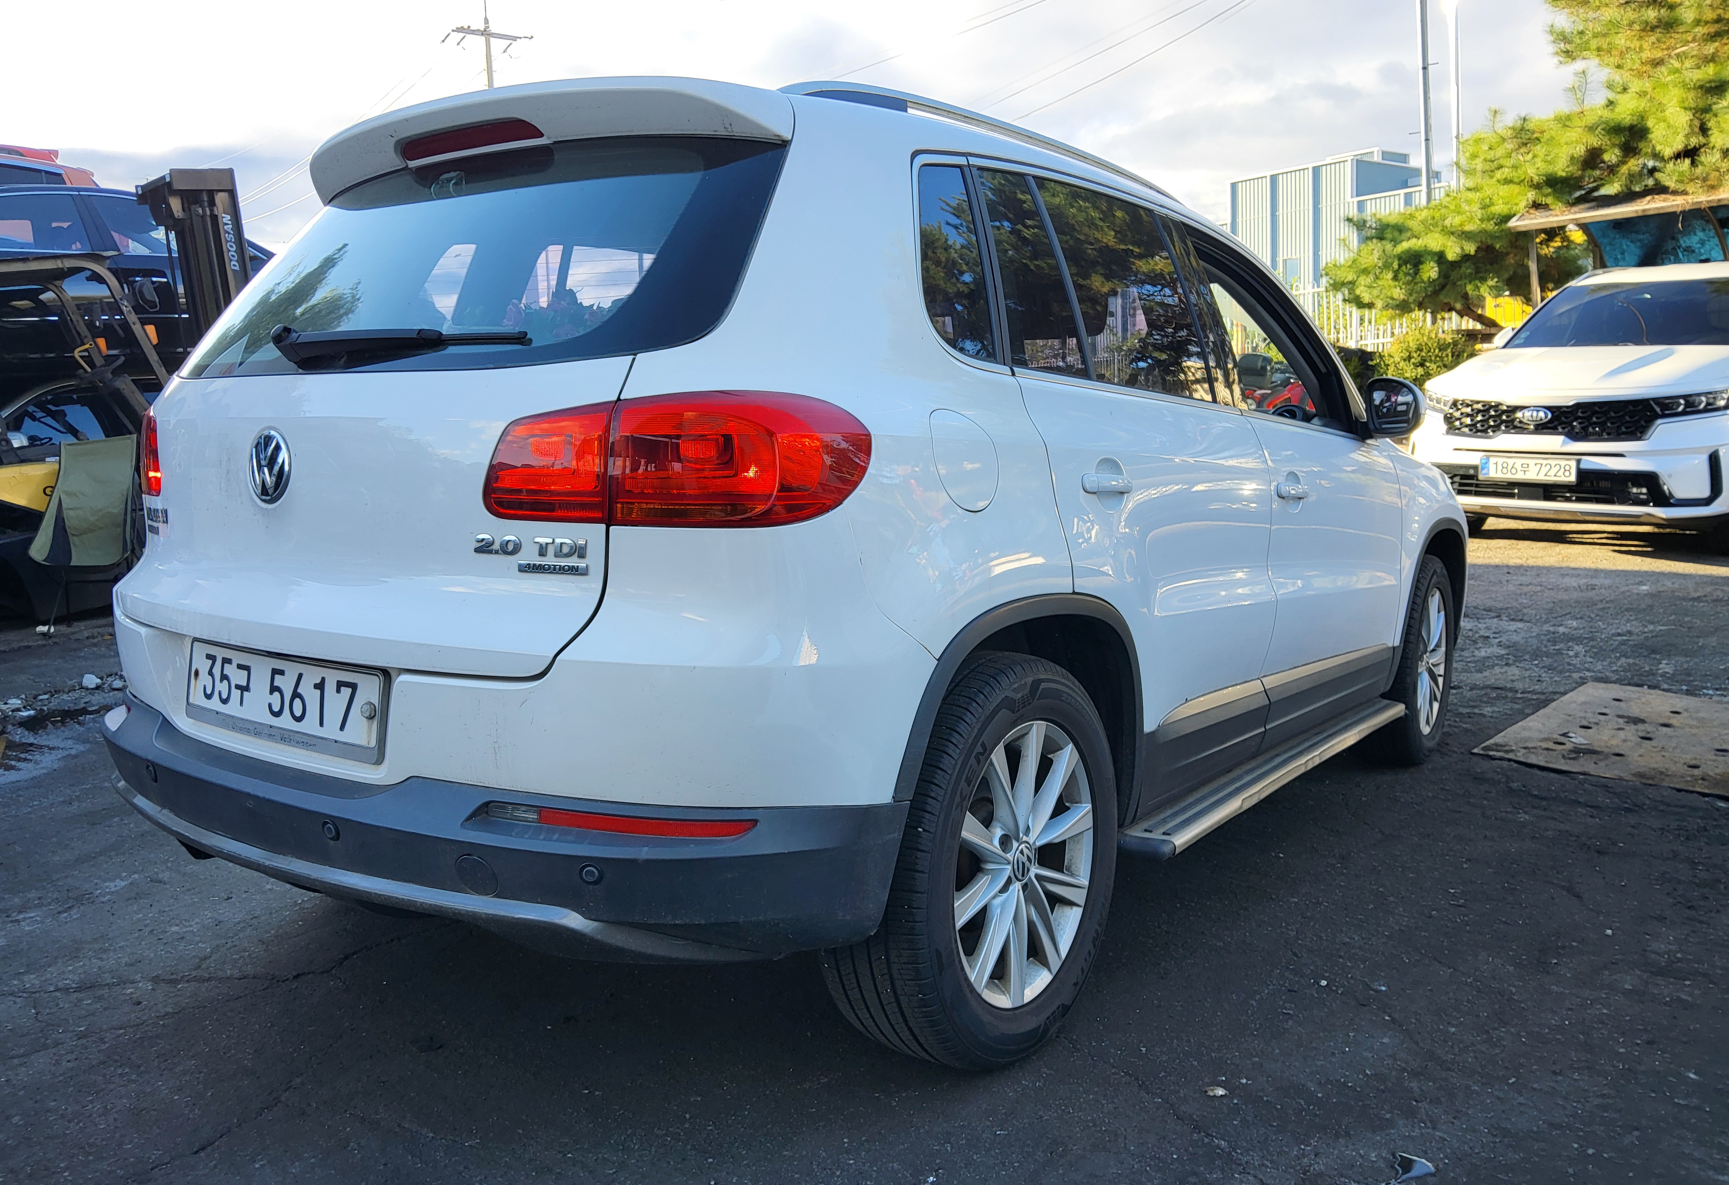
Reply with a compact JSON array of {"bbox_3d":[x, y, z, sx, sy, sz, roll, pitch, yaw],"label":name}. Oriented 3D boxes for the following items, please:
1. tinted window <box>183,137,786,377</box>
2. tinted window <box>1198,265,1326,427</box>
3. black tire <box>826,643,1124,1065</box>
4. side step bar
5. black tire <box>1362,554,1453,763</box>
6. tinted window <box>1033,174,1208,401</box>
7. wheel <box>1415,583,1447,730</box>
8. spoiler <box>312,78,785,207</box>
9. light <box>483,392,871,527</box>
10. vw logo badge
[{"bbox_3d":[-0.716,-0.529,2.143,1.380,0.520,0.085,6,-31,36],"label":"tinted window"},{"bbox_3d":[0.951,-0.602,3.139,0.040,0.380,0.720,-19,-7,37],"label":"tinted window"},{"bbox_3d":[0.193,0.440,2.197,0.238,0.683,0.683,6,8,36],"label":"black tire"},{"bbox_3d":[1.028,0.409,3.117,0.140,0.065,1.680,6,8,36],"label":"side step bar"},{"bbox_3d":[1.756,0.212,4.268,0.238,0.683,0.683,5,8,34],"label":"black tire"},{"bbox_3d":[0.525,-0.580,2.570,0.040,0.400,0.590,-19,-7,37],"label":"tinted window"},{"bbox_3d":[1.773,0.213,4.256,0.180,0.472,0.472,5,8,34],"label":"wheel"},{"bbox_3d":[-0.600,-0.794,2.263,1.260,0.145,0.300,6,8,36],"label":"spoiler"},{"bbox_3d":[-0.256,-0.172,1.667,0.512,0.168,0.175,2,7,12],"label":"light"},{"bbox_3d":[-0.896,-0.188,1.947,0.118,0.118,0.020,6,-7,36],"label":"vw logo badge"}]

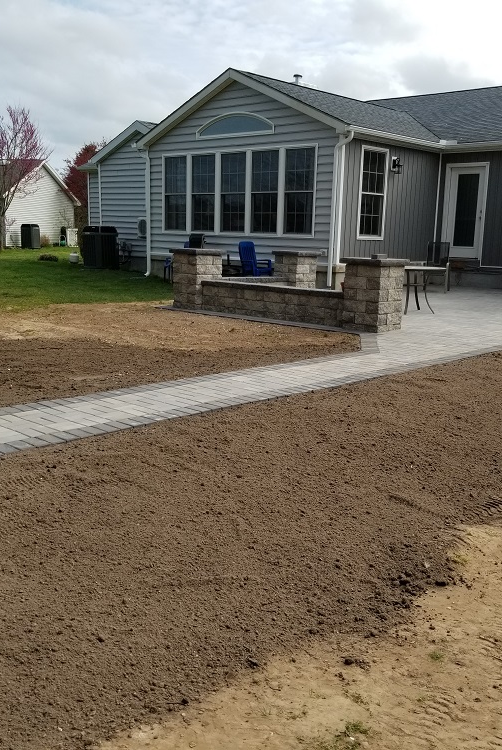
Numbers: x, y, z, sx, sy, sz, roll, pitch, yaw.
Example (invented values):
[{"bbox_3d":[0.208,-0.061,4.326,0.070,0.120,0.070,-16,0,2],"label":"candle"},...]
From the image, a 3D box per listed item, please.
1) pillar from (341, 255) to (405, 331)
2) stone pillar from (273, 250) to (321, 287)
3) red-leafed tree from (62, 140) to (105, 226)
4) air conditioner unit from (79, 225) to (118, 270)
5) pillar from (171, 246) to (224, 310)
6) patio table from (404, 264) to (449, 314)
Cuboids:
[{"bbox_3d":[1.626,-1.074,9.958,0.651,0.941,0.651,12,15,43],"label":"pillar"},{"bbox_3d":[0.820,-1.810,13.813,0.651,0.921,0.651,12,15,43],"label":"stone pillar"},{"bbox_3d":[-11.752,-13.761,56.564,5.200,7.783,5.000,1,11,0],"label":"red-leafed tree"},{"bbox_3d":[-4.425,-3.750,22.176,0.740,1.180,0.780,10,14,38],"label":"air conditioner unit"},{"bbox_3d":[-0.850,-1.550,12.055,0.651,0.921,0.651,12,15,43],"label":"pillar"},{"bbox_3d":[2.589,-1.349,11.907,1.080,0.710,1.080,12,15,43],"label":"patio table"}]

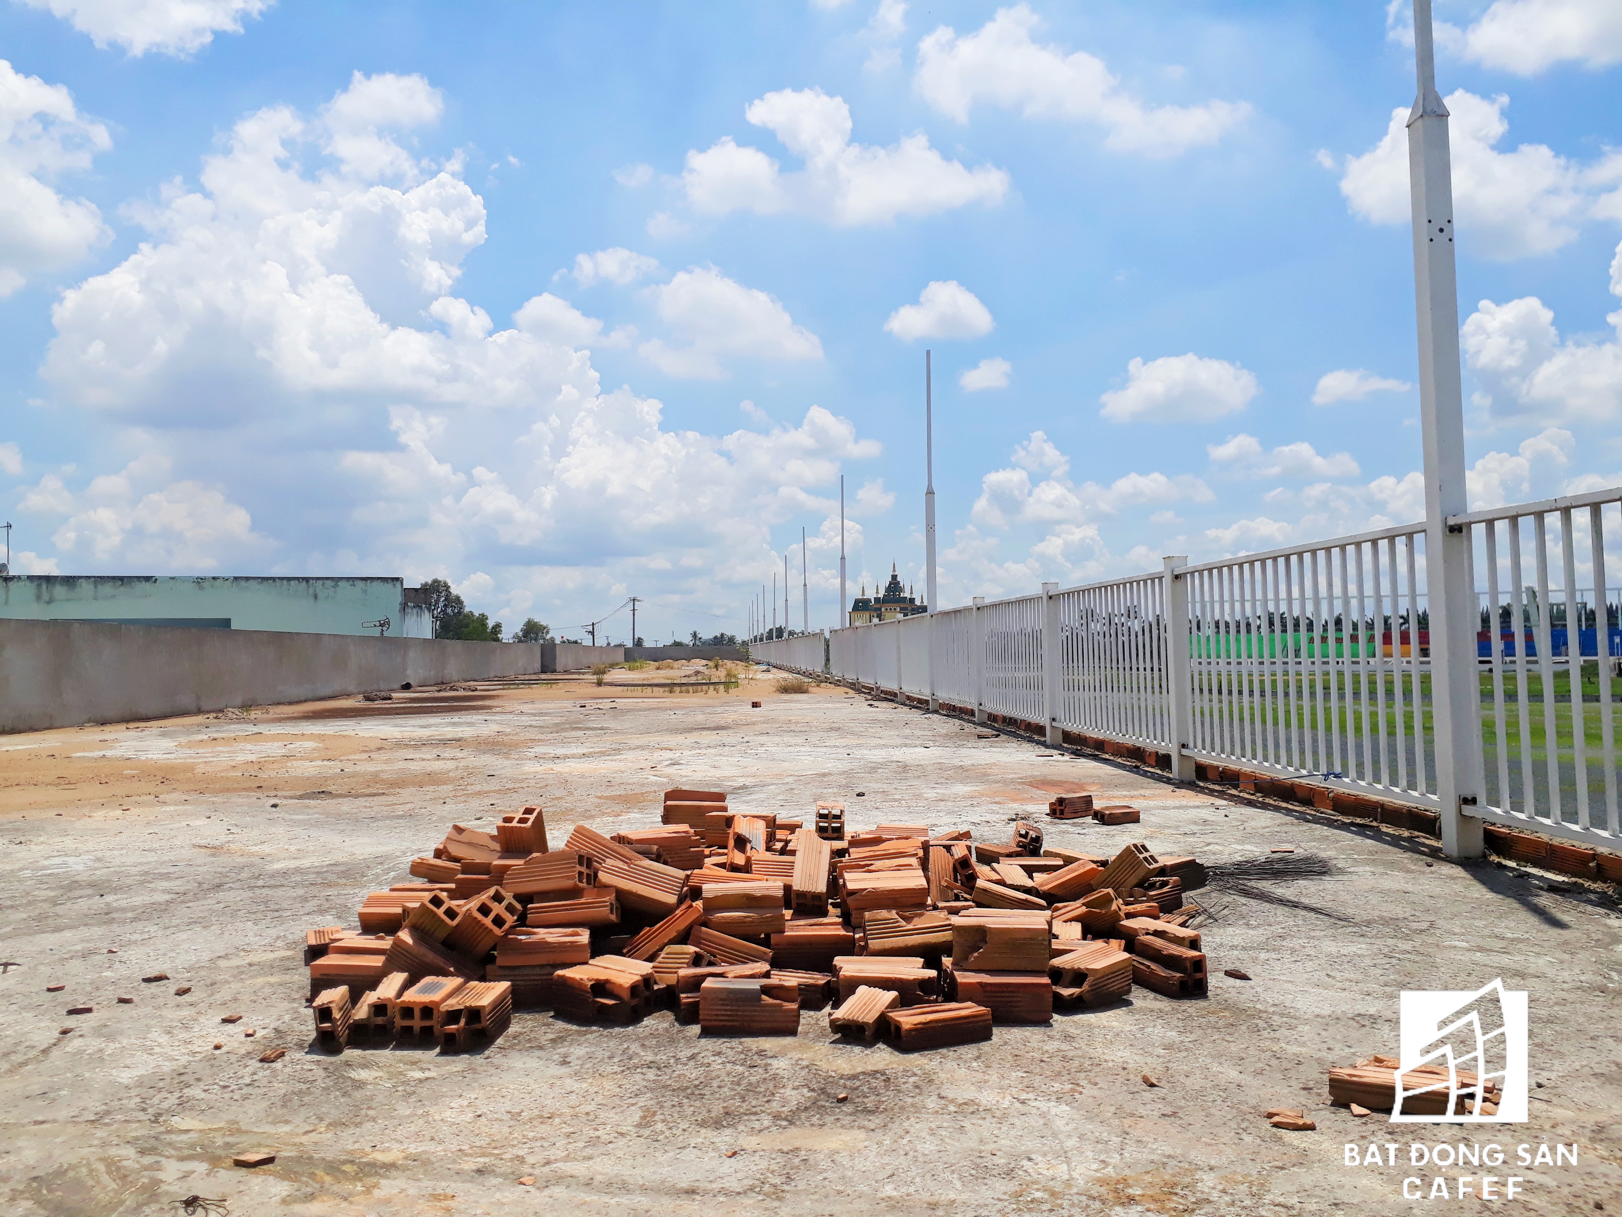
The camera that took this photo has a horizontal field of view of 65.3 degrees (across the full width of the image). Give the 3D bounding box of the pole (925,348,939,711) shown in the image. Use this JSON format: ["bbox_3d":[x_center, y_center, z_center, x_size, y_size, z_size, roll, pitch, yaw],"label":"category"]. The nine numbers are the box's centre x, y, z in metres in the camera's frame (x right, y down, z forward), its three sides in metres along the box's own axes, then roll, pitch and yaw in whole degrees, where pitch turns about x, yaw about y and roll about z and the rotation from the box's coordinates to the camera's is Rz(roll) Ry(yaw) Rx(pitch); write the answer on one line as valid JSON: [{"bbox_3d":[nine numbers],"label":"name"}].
[{"bbox_3d":[1.421,-0.923,14.922,0.095,4.250,0.095,-1,-2,-4],"label":"pole"}]

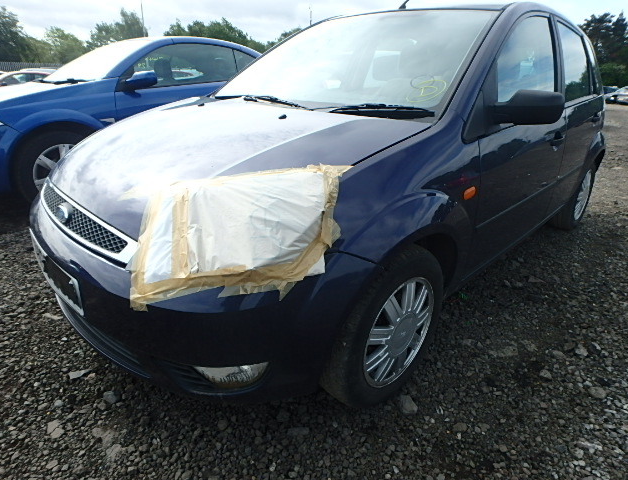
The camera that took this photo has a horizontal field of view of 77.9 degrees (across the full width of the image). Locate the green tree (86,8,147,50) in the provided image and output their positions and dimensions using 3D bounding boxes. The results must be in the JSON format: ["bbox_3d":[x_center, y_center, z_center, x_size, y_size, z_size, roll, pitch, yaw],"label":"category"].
[{"bbox_3d":[-24.087,-24.576,49.247,7.148,8.304,6.807,-8,25,-22],"label":"green tree"}]

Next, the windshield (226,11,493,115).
[{"bbox_3d":[0.161,-0.894,1.863,1.340,0.130,0.920,22,60,40],"label":"windshield"}]

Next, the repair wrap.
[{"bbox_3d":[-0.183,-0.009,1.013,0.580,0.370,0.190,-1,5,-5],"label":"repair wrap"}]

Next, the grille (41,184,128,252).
[{"bbox_3d":[-0.757,-0.071,1.229,0.100,0.120,0.800,-20,31,-41],"label":"grille"}]

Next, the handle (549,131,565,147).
[{"bbox_3d":[1.148,-0.479,1.833,0.180,0.065,0.050,-20,31,-41],"label":"handle"}]

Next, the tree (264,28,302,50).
[{"bbox_3d":[-3.827,-25.556,54.210,5.787,7.253,5.512,0,23,-4],"label":"tree"}]

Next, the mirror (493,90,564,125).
[{"bbox_3d":[0.757,-0.463,1.370,0.150,0.125,0.200,-20,31,-41],"label":"mirror"}]

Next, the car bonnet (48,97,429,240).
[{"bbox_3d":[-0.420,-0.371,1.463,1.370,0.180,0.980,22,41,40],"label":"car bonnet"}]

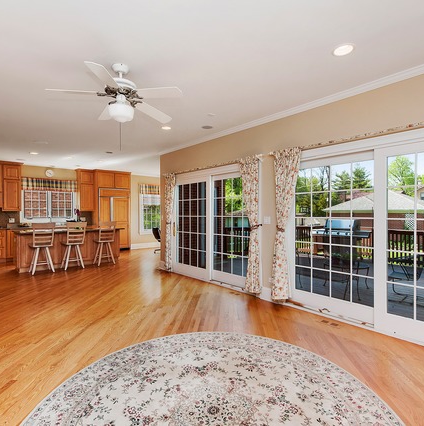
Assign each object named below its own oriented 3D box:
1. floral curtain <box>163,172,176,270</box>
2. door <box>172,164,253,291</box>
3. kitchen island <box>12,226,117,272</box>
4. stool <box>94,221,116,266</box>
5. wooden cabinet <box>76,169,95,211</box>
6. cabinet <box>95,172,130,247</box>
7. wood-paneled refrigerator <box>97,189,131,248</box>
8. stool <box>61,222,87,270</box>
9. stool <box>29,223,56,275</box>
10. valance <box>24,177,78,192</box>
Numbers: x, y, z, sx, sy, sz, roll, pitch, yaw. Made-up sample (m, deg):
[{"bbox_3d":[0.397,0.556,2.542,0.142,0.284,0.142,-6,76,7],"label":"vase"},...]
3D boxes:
[{"bbox_3d":[-0.925,0.212,6.275,0.130,2.130,0.460,0,0,-40],"label":"floral curtain"},{"bbox_3d":[-0.070,0.242,5.439,0.150,2.090,2.380,0,0,-40],"label":"door"},{"bbox_3d":[-3.482,0.843,7.033,2.380,0.910,1.050,0,0,-40],"label":"kitchen island"},{"bbox_3d":[-2.714,0.760,7.205,0.450,1.070,0.500,0,0,-40],"label":"stool"},{"bbox_3d":[-4.204,-0.710,9.477,0.440,1.327,0.337,0,0,-42],"label":"wooden cabinet"},{"bbox_3d":[-3.505,-0.039,9.865,1.144,2.673,0.713,0,0,-42],"label":"cabinet"},{"bbox_3d":[-3.444,0.252,9.796,1.070,2.107,0.620,0,0,-41],"label":"wood-paneled refrigerator"},{"bbox_3d":[-3.250,0.763,6.692,0.450,1.070,0.500,0,0,-40],"label":"stool"},{"bbox_3d":[-3.704,0.766,6.222,0.450,1.070,0.500,0,0,-40],"label":"stool"},{"bbox_3d":[-5.033,-0.851,8.871,1.550,0.386,0.109,0,0,-42],"label":"valance"}]

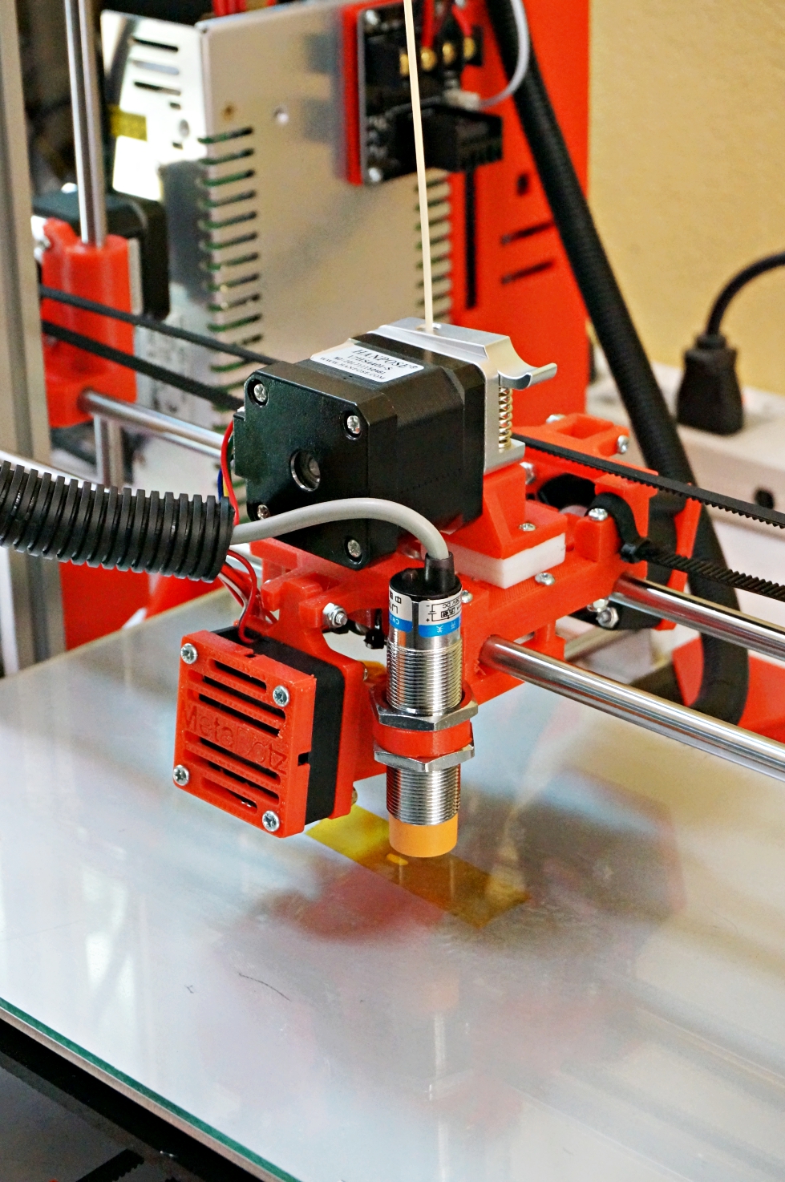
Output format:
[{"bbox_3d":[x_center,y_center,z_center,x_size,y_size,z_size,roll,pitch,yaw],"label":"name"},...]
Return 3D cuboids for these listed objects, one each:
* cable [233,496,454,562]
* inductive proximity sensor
[{"bbox_3d":[-0.016,-0.015,0.586,0.062,0.026,0.017,19,30,35],"label":"cable"},{"bbox_3d":[0.008,0.026,0.589,0.025,0.077,0.025,0,25,0],"label":"inductive proximity sensor"}]

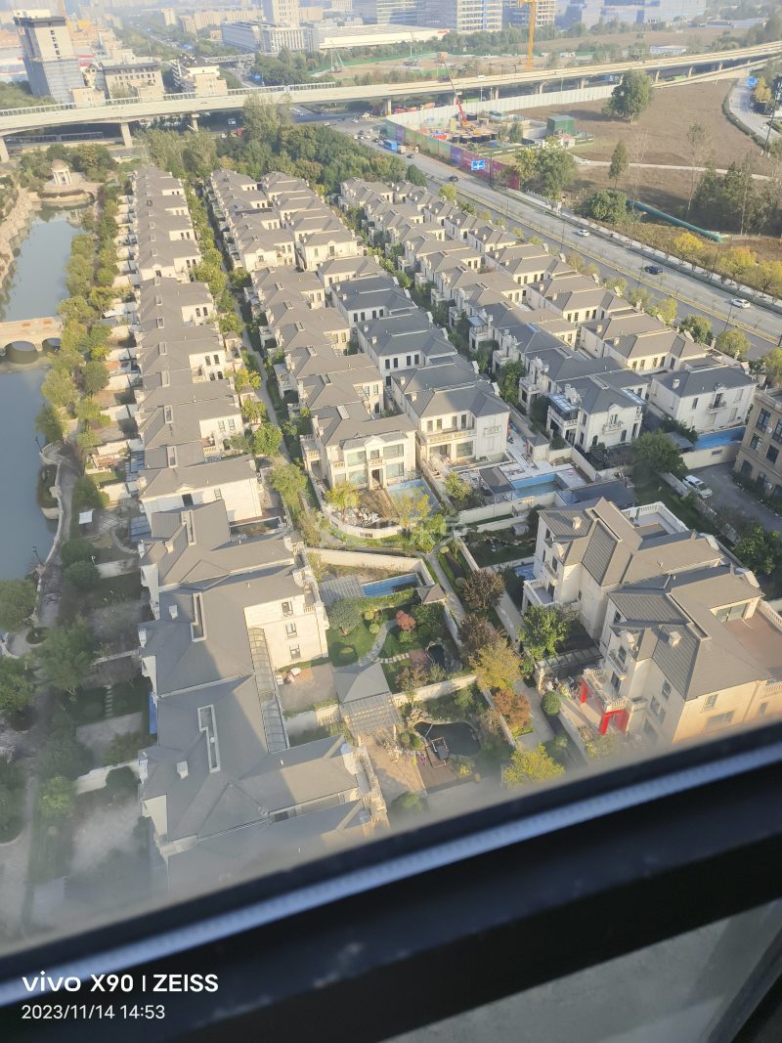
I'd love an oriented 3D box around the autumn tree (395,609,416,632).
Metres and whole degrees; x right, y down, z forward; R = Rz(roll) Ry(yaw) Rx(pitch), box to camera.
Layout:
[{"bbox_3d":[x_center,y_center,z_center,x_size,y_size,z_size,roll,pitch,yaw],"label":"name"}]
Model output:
[{"bbox_3d":[1.950,12.720,89.170,2.600,3.200,2.600,-2,38,1],"label":"autumn tree"}]

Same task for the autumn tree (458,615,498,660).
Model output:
[{"bbox_3d":[9.764,13.256,77.527,4.720,5.920,4.720,-2,37,1],"label":"autumn tree"}]

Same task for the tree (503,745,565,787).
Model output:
[{"bbox_3d":[14.530,25.700,70.580,5.400,4.600,5.400,-2,38,1],"label":"tree"}]

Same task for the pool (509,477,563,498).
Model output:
[{"bbox_3d":[24.490,-5.350,116.320,8.890,1.500,4.700,-12,39,-11],"label":"pool"}]

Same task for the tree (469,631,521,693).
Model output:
[{"bbox_3d":[12.060,17.090,80.780,5.800,8.600,5.800,-2,38,2],"label":"tree"}]

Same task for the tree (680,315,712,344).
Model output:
[{"bbox_3d":[61.118,-37.593,139.394,6.190,7.390,6.190,-12,38,-12],"label":"tree"}]

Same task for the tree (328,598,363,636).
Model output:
[{"bbox_3d":[-5.770,12.310,88.480,4.100,5.300,4.100,-2,38,1],"label":"tree"}]

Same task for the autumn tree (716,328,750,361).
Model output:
[{"bbox_3d":[72.190,-36.940,146.670,6.500,7.380,6.500,-12,39,-11],"label":"autumn tree"}]

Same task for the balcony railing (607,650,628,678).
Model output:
[{"bbox_3d":[24.170,15.530,74.090,0.870,1.020,3.070,-12,39,-11],"label":"balcony railing"}]

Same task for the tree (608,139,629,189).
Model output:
[{"bbox_3d":[85.830,-135.400,262.620,6.300,16.700,6.300,-12,39,-11],"label":"tree"}]

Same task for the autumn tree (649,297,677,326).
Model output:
[{"bbox_3d":[63.900,-48.760,162.750,5.760,6.890,5.760,-12,39,-11],"label":"autumn tree"}]

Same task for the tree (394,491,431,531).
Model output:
[{"bbox_3d":[2.925,-1.150,96.330,5.220,6.390,5.220,-2,37,1],"label":"tree"}]

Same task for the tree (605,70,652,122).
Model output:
[{"bbox_3d":[128.390,-230.430,376.580,24.000,24.000,24.000,-12,39,-11],"label":"tree"}]

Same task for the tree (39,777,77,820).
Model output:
[{"bbox_3d":[-31.053,25.962,64.700,3.420,4.460,3.420,-12,38,-12],"label":"tree"}]

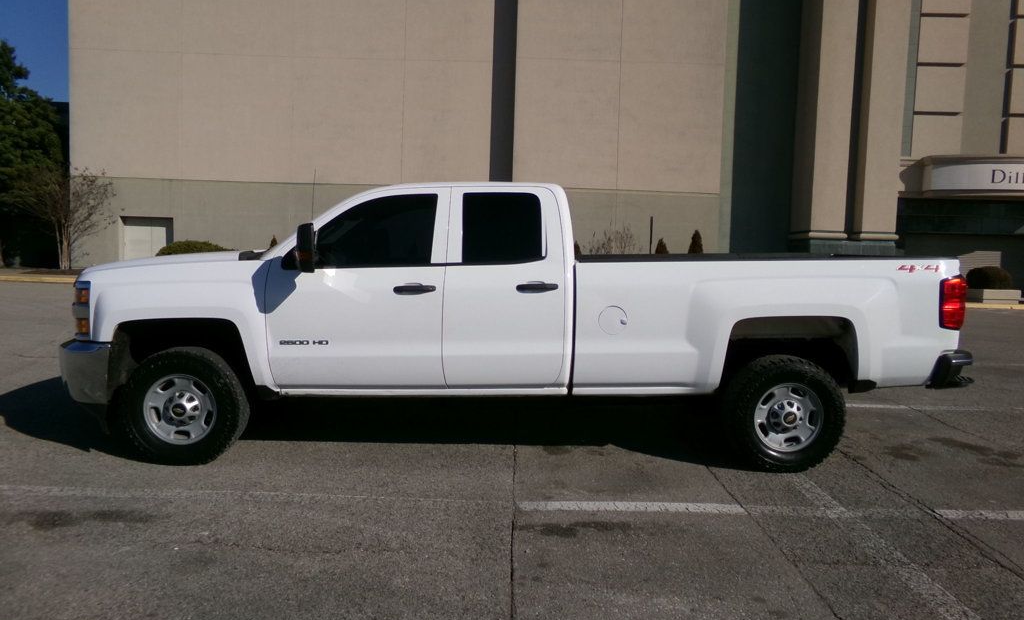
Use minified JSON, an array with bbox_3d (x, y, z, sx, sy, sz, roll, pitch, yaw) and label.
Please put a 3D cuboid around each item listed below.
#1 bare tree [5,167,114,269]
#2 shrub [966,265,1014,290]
[{"bbox_3d":[-15.933,-3.239,25.000,3.800,3.650,3.600,2,5,0],"label":"bare tree"},{"bbox_3d":[13.748,-0.891,20.400,1.350,0.780,1.300,2,5,0],"label":"shrub"}]

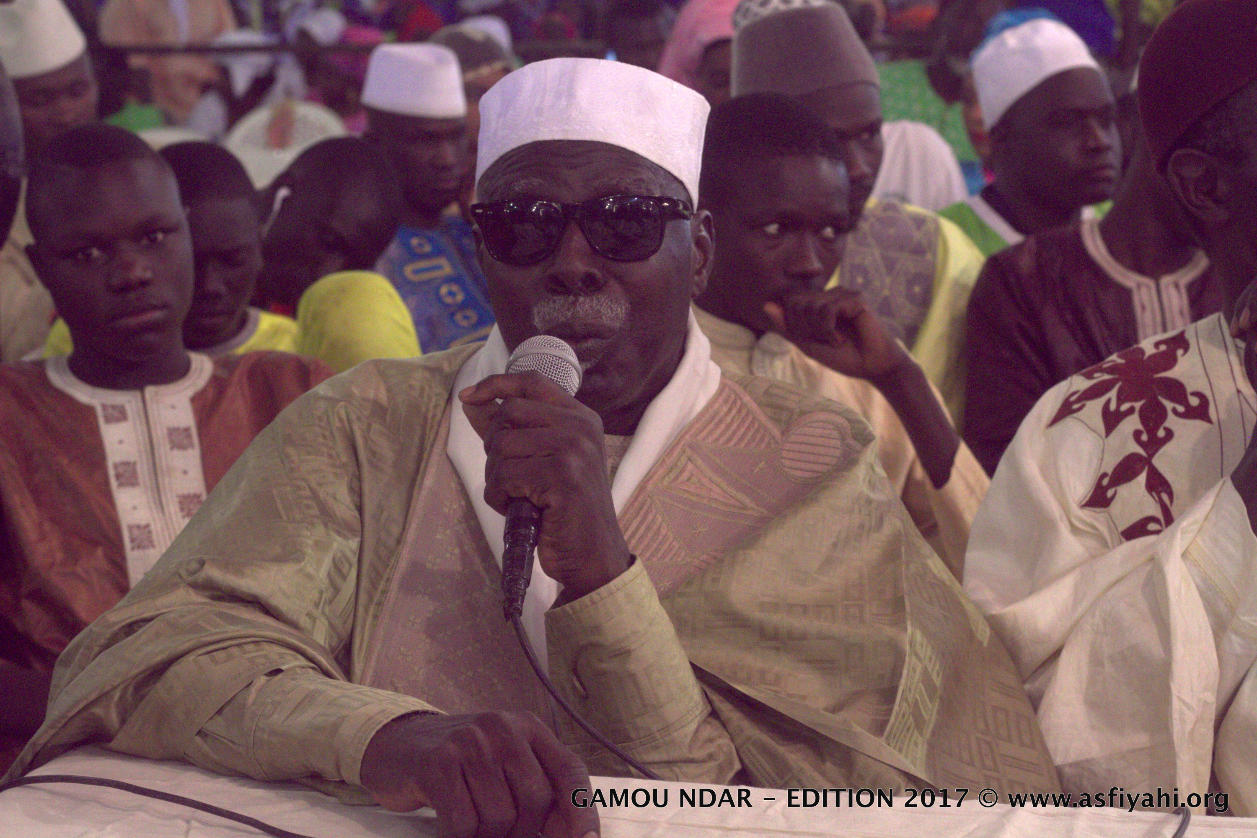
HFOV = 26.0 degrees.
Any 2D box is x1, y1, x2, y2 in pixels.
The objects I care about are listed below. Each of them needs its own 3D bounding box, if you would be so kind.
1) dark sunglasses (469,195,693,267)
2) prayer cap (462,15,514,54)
[{"bbox_3d":[-0.028,-0.135,1.980,0.146,0.051,0.148,-1,2,9],"label":"dark sunglasses"},{"bbox_3d":[-0.374,-0.960,6.800,0.175,0.100,0.185,-1,5,-9],"label":"prayer cap"}]

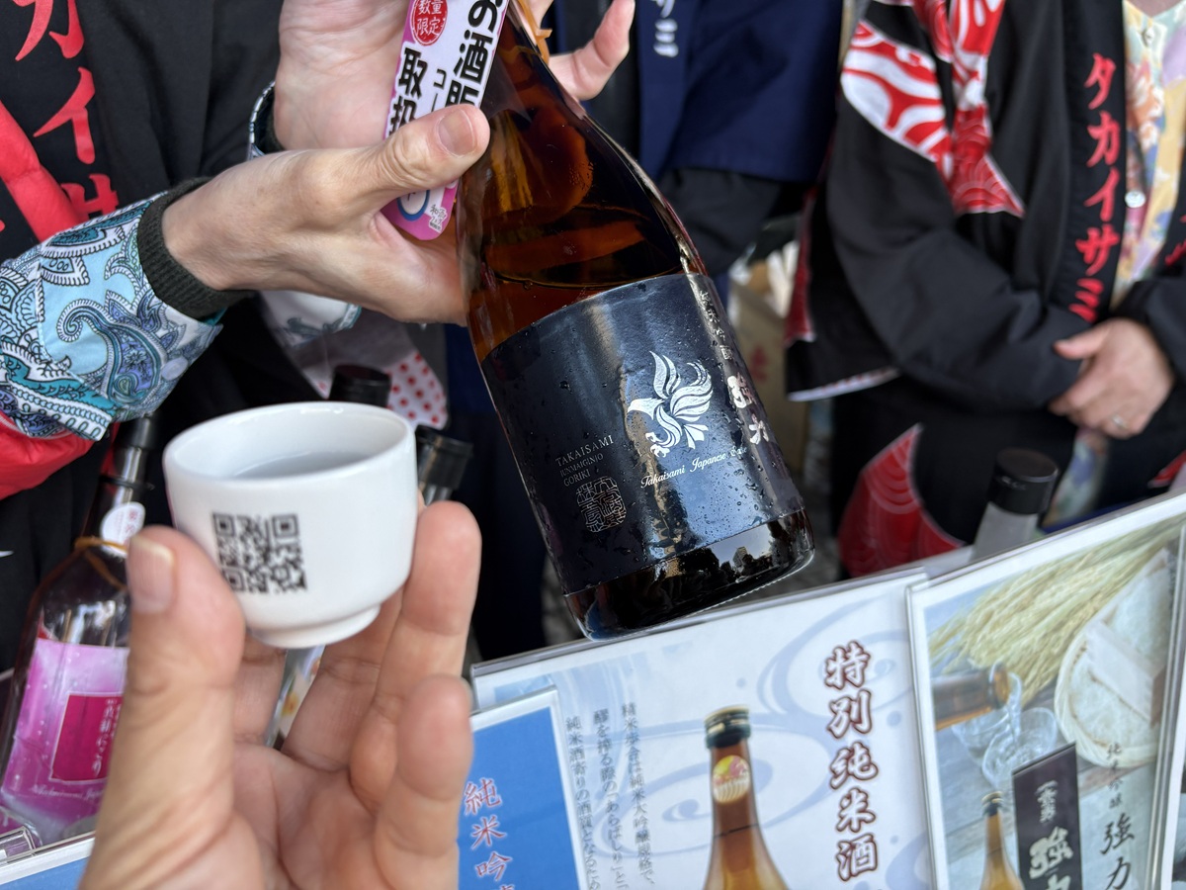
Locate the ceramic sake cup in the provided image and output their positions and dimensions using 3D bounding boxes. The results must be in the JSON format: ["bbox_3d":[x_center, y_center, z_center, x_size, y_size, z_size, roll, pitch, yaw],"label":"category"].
[{"bbox_3d":[-0.068,0.019,0.209,0.054,0.045,0.054,0,21,0],"label":"ceramic sake cup"}]

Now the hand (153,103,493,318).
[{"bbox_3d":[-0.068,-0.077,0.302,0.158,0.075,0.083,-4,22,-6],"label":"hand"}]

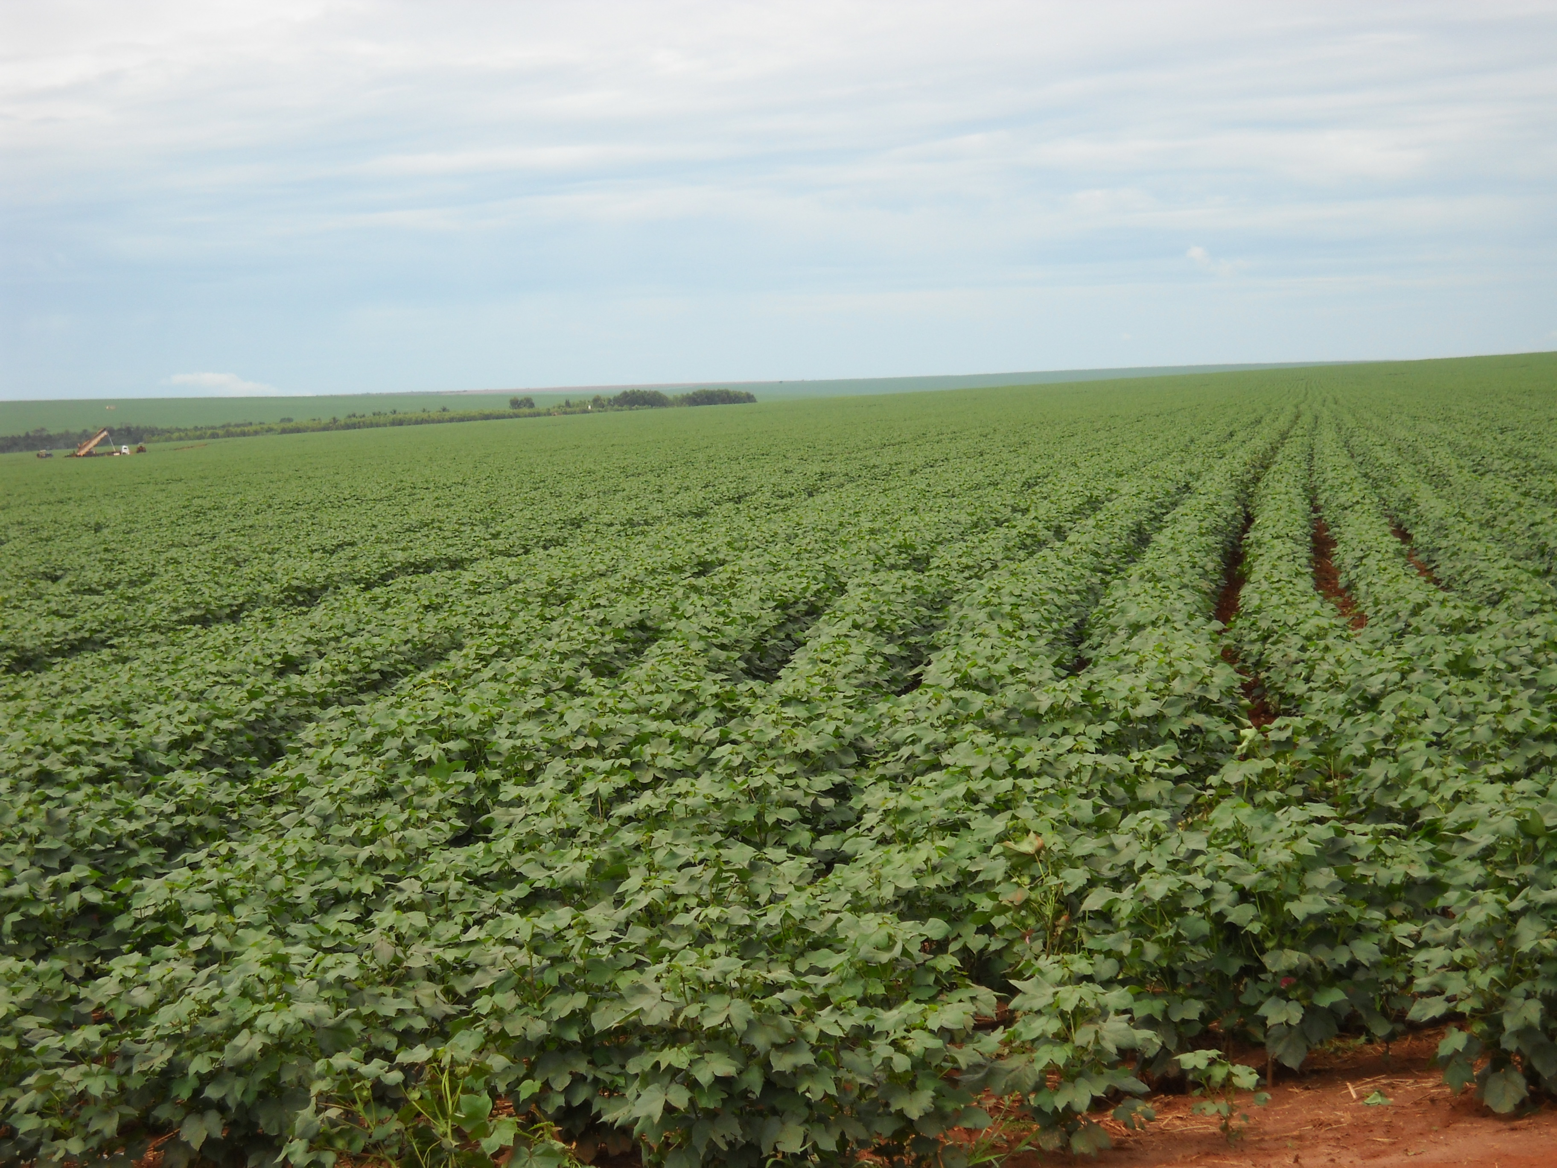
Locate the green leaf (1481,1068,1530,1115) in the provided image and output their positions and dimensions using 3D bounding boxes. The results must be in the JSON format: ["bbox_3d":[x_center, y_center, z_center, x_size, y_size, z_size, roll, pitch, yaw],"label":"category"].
[{"bbox_3d":[1.617,1.126,9.900,0.098,0.105,0.035,-1,-15,9],"label":"green leaf"}]

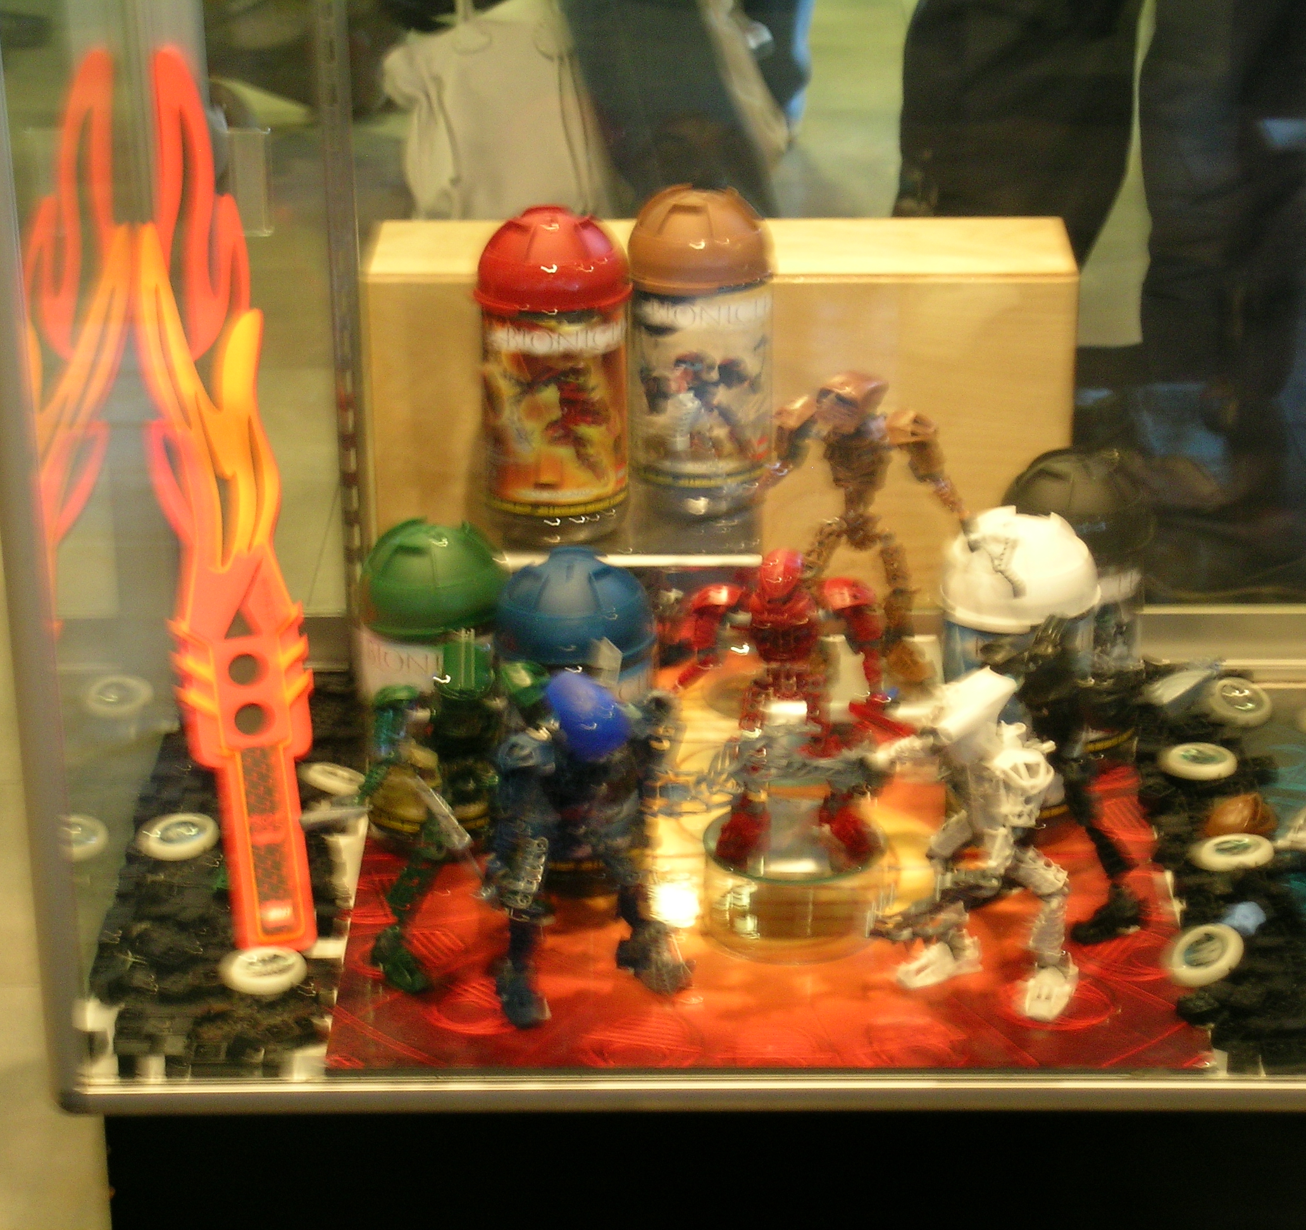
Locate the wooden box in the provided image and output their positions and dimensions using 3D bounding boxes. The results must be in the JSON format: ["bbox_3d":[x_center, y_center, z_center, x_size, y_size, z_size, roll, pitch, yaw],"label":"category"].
[{"bbox_3d":[0.042,-0.126,2.298,0.440,0.236,0.109,0,25,1],"label":"wooden box"}]

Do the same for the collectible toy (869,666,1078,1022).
[{"bbox_3d":[0.169,0.115,1.874,0.100,0.172,0.088,-22,32,-39],"label":"collectible toy"}]

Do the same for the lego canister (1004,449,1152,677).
[{"bbox_3d":[0.255,-0.008,2.124,0.084,0.187,0.084,0,25,1],"label":"lego canister"}]

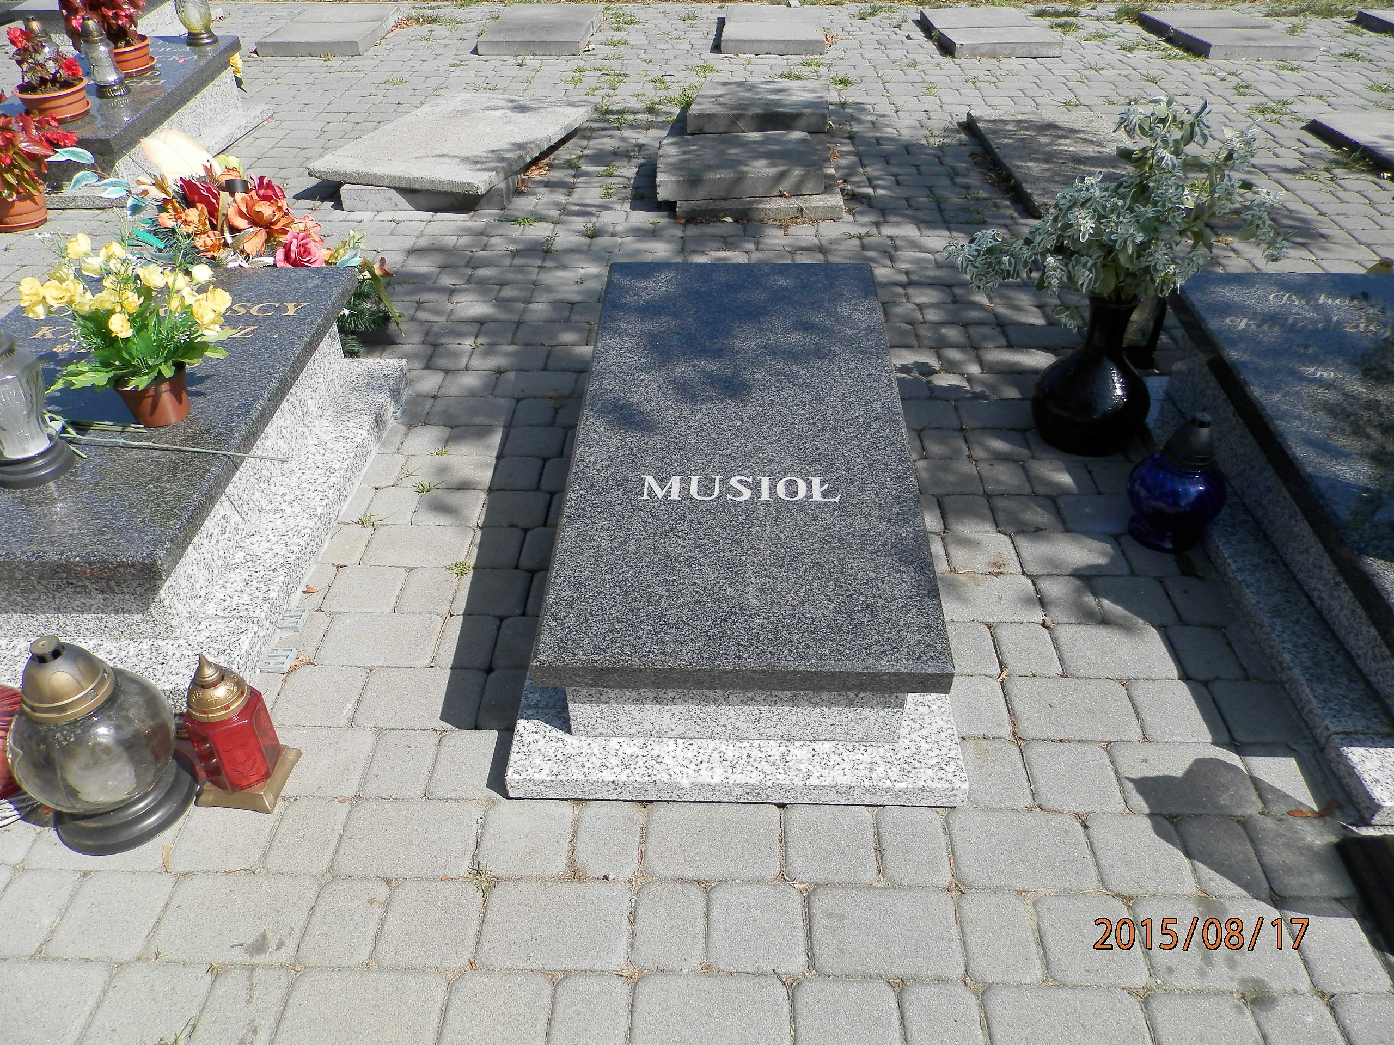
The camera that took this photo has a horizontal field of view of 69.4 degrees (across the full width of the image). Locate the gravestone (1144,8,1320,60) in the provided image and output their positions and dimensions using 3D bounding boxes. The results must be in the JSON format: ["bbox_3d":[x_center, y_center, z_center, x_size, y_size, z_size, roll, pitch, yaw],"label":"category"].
[{"bbox_3d":[2.786,-2.603,5.365,0.520,0.066,0.975,0,36,1],"label":"gravestone"}]

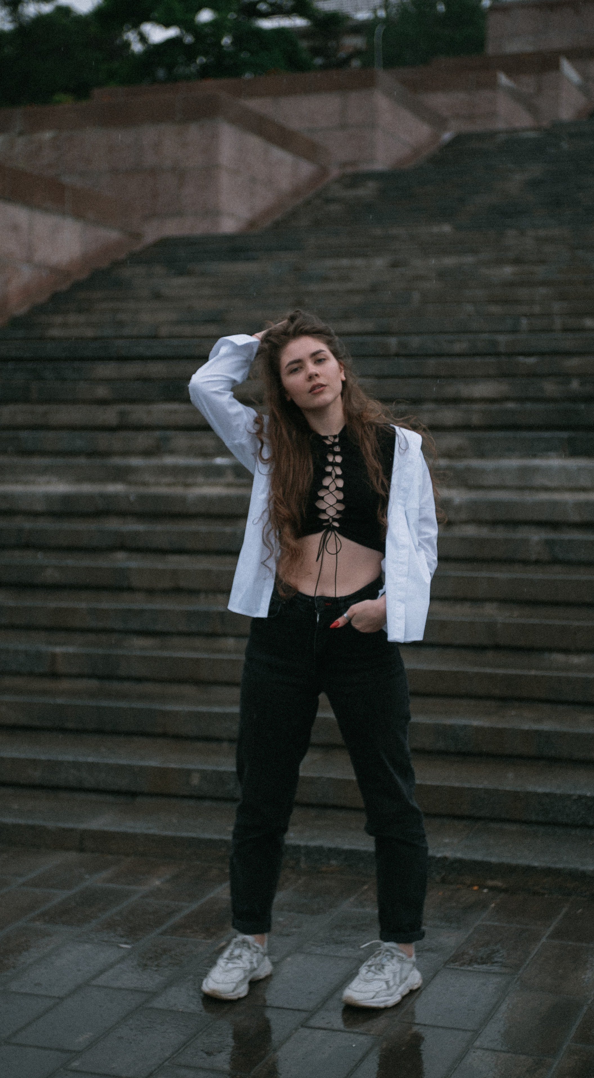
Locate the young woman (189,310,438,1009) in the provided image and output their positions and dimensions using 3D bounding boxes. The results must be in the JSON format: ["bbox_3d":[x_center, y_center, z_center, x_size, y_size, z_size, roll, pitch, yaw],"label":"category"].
[{"bbox_3d":[0.042,0.286,3.979,0.610,1.690,0.380,1,4,10],"label":"young woman"}]

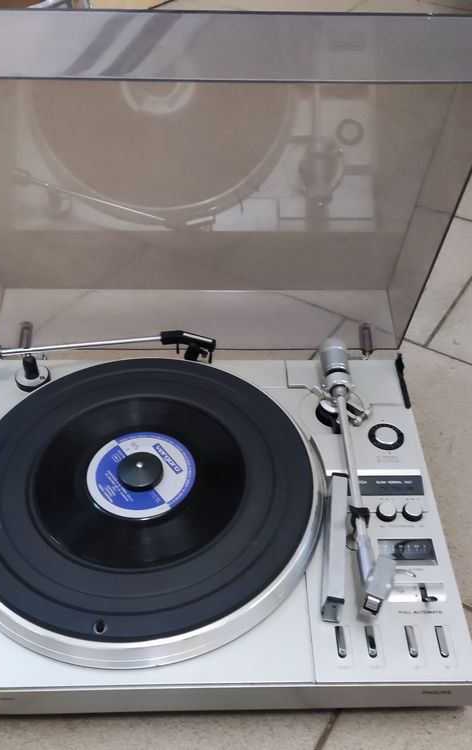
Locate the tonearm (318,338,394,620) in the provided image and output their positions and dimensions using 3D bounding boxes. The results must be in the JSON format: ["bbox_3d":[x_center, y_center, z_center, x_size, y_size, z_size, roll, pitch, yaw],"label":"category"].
[{"bbox_3d":[0.098,0.073,0.610,0.042,0.045,0.275,0,44,-1],"label":"tonearm"}]

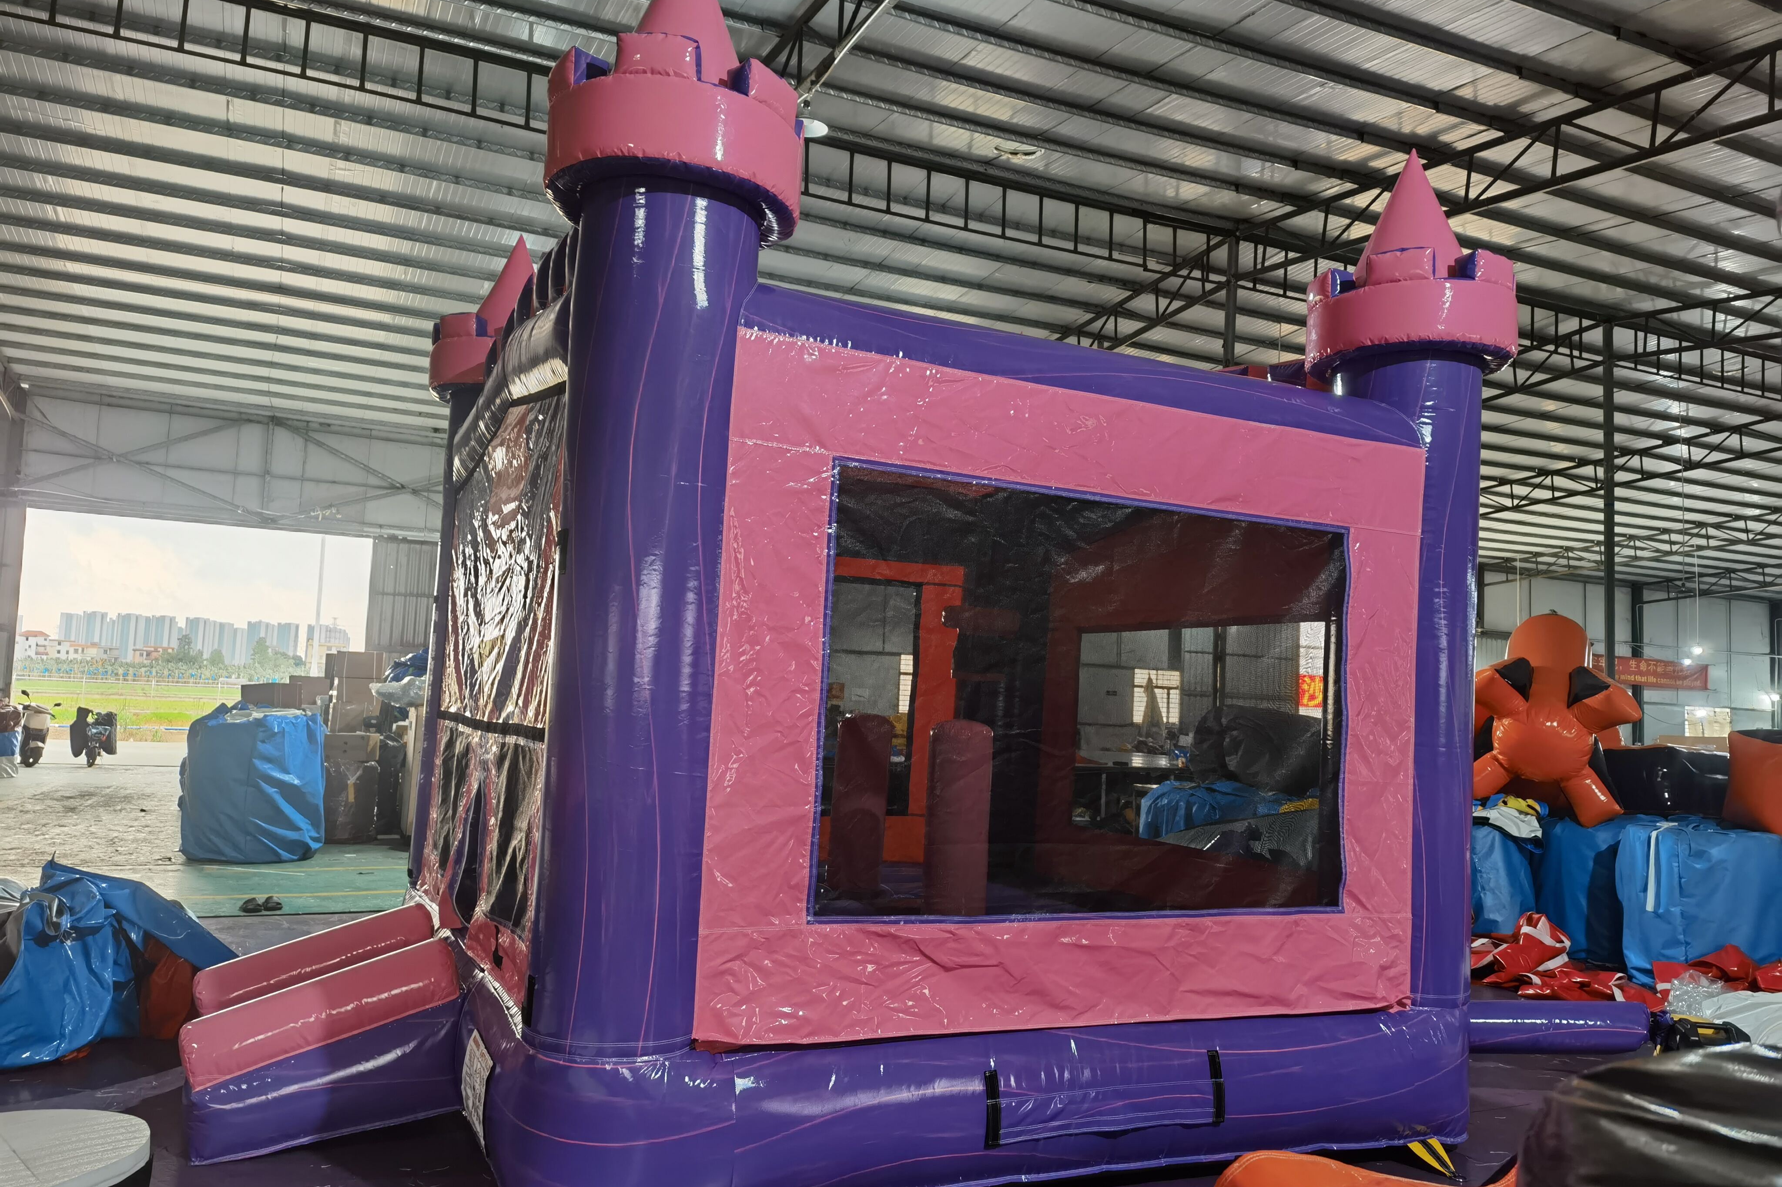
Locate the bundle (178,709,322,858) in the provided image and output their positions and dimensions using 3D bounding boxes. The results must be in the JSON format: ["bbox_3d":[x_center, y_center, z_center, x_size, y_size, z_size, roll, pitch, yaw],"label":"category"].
[{"bbox_3d":[-5.863,1.760,11.932,1.200,1.300,1.150,4,-5,-26],"label":"bundle"}]

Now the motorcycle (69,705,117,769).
[{"bbox_3d":[-13.805,2.455,22.279,0.750,1.030,1.700,5,-6,-33],"label":"motorcycle"}]

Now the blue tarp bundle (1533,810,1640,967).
[{"bbox_3d":[5.110,2.111,9.273,0.950,0.970,1.000,0,-5,28],"label":"blue tarp bundle"}]

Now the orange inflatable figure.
[{"bbox_3d":[4.866,0.930,9.500,1.350,1.550,1.000,0,-5,27],"label":"orange inflatable figure"}]

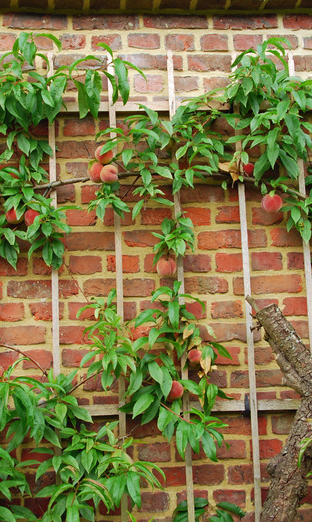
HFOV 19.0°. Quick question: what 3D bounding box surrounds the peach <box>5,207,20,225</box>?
[{"bbox_3d":[-0.430,-0.140,2.835,0.056,0.056,0.056,-1,-11,-6],"label":"peach"}]

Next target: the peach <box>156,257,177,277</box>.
[{"bbox_3d":[0.033,0.018,2.857,0.061,0.061,0.061,-2,-10,-5],"label":"peach"}]

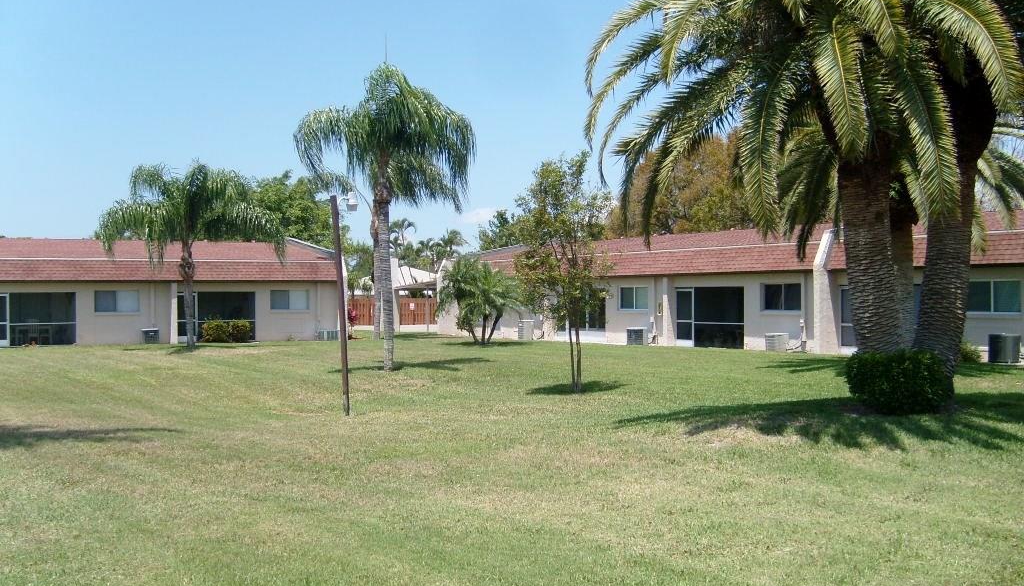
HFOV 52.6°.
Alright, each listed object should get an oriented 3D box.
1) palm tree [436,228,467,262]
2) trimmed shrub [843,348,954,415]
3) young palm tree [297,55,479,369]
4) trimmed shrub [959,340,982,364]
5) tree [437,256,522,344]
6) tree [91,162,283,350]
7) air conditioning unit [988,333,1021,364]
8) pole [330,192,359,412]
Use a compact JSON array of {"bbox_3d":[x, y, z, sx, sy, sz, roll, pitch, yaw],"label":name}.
[{"bbox_3d":[-5.085,-1.724,90.000,3.000,7.940,3.000,0,0,0],"label":"palm tree"},{"bbox_3d":[5.599,1.289,15.000,1.550,0.930,1.350,0,0,0],"label":"trimmed shrub"},{"bbox_3d":[-3.165,-1.894,25.800,4.500,7.650,4.500,0,0,0],"label":"young palm tree"},{"bbox_3d":[11.966,1.524,27.200,0.750,0.620,0.800,0,0,-37],"label":"trimmed shrub"},{"bbox_3d":[-1.167,0.249,39.600,3.400,3.450,3.400,0,0,0],"label":"tree"},{"bbox_3d":[-11.979,-1.439,38.700,7.000,6.950,7.000,0,0,0],"label":"tree"},{"bbox_3d":[12.610,1.426,26.500,0.680,0.750,0.680,0,0,-37],"label":"air conditioning unit"},{"bbox_3d":[-2.524,0.158,15.600,0.420,3.360,0.160,0,0,0],"label":"pole"}]

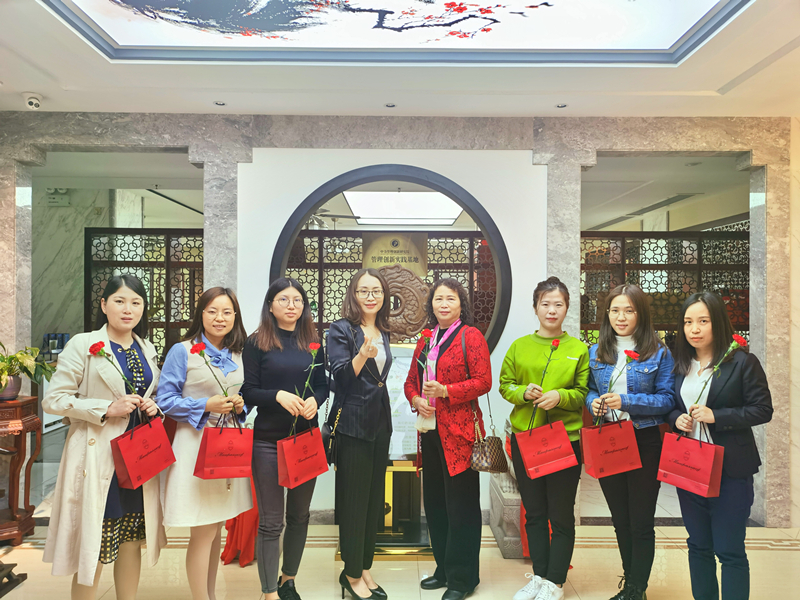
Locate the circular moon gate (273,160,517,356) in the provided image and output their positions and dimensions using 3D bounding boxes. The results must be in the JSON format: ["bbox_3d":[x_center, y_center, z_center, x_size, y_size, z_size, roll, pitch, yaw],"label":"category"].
[{"bbox_3d":[-0.058,-0.098,4.270,1.625,1.625,0.200,0,0,0],"label":"circular moon gate"}]

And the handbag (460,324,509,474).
[{"bbox_3d":[0.449,0.518,3.280,0.160,0.740,0.240,0,0,28],"label":"handbag"}]

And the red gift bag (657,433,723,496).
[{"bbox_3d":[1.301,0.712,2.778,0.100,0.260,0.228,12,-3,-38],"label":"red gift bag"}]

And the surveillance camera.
[{"bbox_3d":[-2.280,-1.221,3.876,0.120,0.090,0.120,0,0,-37],"label":"surveillance camera"}]

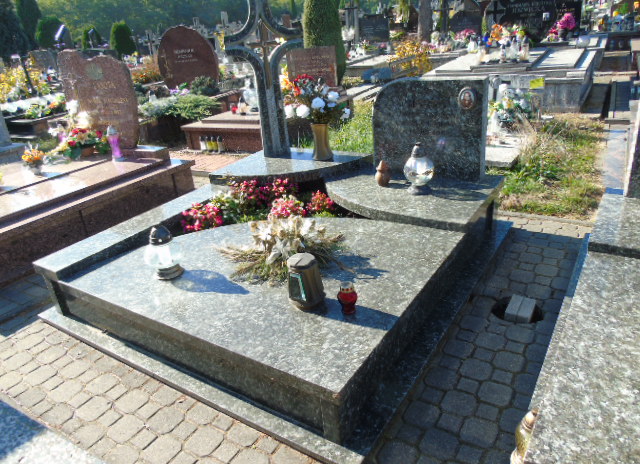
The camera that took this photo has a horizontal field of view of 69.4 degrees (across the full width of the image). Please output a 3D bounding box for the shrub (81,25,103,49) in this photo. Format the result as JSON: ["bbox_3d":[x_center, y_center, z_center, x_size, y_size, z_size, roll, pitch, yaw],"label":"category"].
[{"bbox_3d":[-6.180,-5.287,12.500,0.550,0.750,0.550,-15,26,-20],"label":"shrub"}]

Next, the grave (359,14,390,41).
[{"bbox_3d":[1.588,-5.942,13.464,1.000,0.780,0.120,11,28,31],"label":"grave"}]

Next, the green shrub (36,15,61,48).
[{"bbox_3d":[-7.343,-5.395,12.500,0.850,0.950,0.850,-17,26,-24],"label":"green shrub"}]

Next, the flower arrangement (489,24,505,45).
[{"bbox_3d":[3.215,-3.598,8.419,0.300,0.380,0.300,3,26,20],"label":"flower arrangement"}]

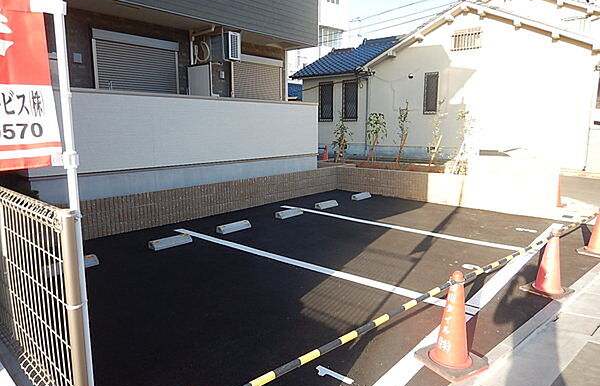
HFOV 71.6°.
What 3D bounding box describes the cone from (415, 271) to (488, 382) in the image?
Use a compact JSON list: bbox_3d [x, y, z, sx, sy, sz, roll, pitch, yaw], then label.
[{"bbox_3d":[1.118,0.900,3.013,0.392,0.690,0.392,-5,11,-30],"label":"cone"}]

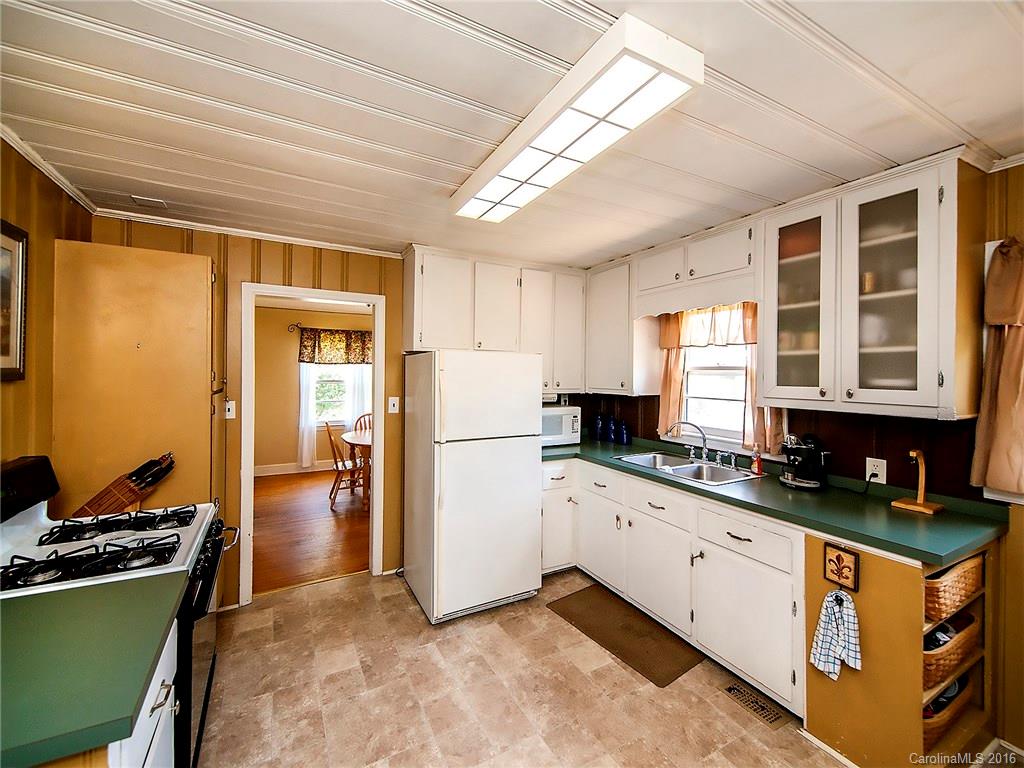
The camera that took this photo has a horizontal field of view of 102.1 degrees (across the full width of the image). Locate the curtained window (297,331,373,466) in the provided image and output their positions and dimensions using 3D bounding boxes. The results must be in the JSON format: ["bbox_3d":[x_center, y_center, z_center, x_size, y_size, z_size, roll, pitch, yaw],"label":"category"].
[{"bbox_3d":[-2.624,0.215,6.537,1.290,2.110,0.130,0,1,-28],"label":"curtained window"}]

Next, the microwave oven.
[{"bbox_3d":[0.277,0.354,3.519,0.498,0.306,0.375,0,1,-29],"label":"microwave oven"}]

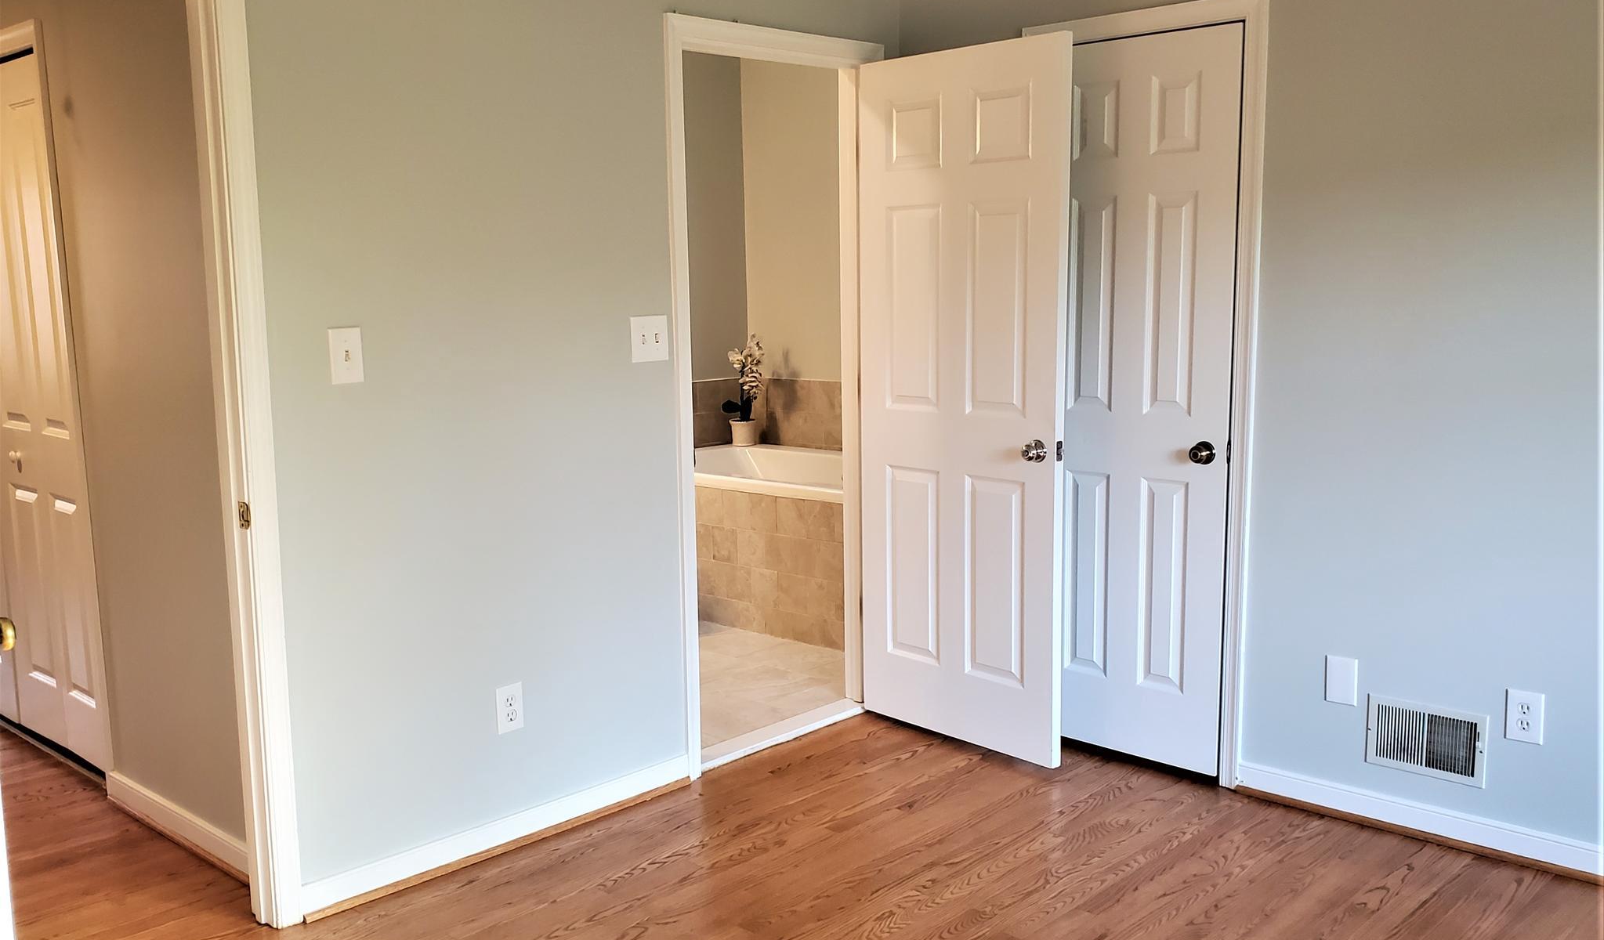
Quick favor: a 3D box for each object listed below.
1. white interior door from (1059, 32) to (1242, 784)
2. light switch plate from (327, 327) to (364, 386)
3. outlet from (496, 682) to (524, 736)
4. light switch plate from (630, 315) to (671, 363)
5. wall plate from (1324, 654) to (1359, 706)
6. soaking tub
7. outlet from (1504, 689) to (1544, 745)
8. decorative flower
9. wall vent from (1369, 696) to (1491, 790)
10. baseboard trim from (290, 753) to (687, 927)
[{"bbox_3d":[0.930,-0.170,3.395,0.586,2.003,0.040,6,11,42],"label":"white interior door"},{"bbox_3d":[-0.994,-0.251,2.639,0.071,0.121,0.012,-9,11,-43],"label":"light switch plate"},{"bbox_3d":[-0.724,0.596,3.006,0.070,0.117,0.010,-9,11,-43],"label":"outlet"},{"bbox_3d":[-0.398,-0.347,3.192,0.118,0.118,0.012,-9,11,-43],"label":"light switch plate"},{"bbox_3d":[1.374,0.538,3.071,0.078,0.120,0.009,6,11,42],"label":"wall plate"},{"bbox_3d":[0.072,0.222,5.071,1.505,0.446,0.792,5,11,37],"label":"soaking tub"},{"bbox_3d":[1.676,0.575,2.798,0.076,0.119,0.010,6,11,42],"label":"outlet"},{"bbox_3d":[-0.257,-0.468,5.550,0.148,0.317,0.139,5,11,37],"label":"decorative flower"},{"bbox_3d":[1.522,0.664,2.950,0.267,0.180,0.016,6,11,42],"label":"wall vent"},{"bbox_3d":[-0.710,0.906,3.052,1.089,0.092,0.022,-9,11,-43],"label":"baseboard trim"}]

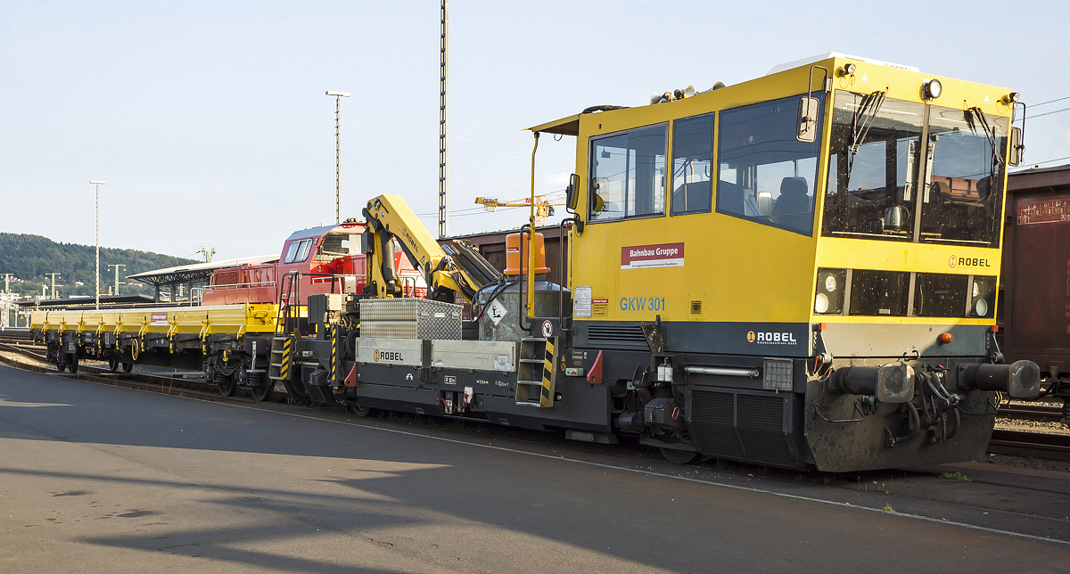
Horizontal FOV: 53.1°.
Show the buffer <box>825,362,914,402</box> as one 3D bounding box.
[{"bbox_3d":[2.971,0.835,9.506,0.440,0.345,0.610,2,-2,-33],"label":"buffer"}]

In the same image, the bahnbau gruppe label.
[{"bbox_3d":[1.245,-0.322,11.300,0.020,0.245,1.000,2,-2,-35],"label":"bahnbau gruppe label"}]

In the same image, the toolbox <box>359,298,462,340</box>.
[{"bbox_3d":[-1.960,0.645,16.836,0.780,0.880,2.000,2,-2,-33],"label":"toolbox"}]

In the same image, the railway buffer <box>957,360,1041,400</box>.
[{"bbox_3d":[4.435,0.876,10.311,0.450,0.345,0.610,2,-2,-33],"label":"railway buffer"}]

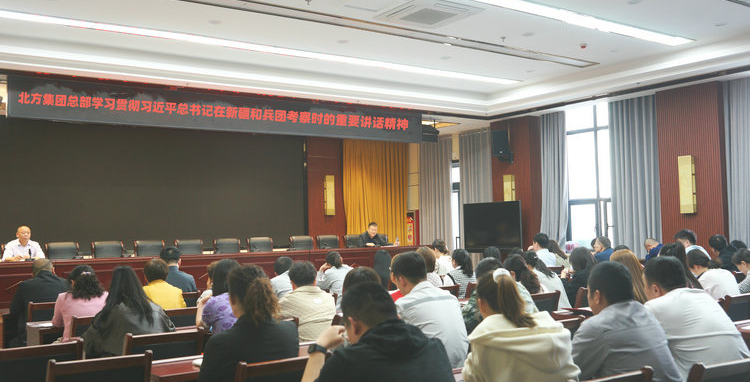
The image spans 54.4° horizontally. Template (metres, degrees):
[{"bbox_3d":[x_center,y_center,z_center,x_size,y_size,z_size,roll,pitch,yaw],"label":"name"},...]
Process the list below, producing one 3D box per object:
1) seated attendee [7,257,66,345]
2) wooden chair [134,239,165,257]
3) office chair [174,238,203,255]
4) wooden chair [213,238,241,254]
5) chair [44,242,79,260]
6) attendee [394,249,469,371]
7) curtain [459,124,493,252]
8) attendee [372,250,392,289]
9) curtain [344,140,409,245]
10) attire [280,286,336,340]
[{"bbox_3d":[-2.903,1.229,6.304,0.520,1.295,0.750,1,-3,-34],"label":"seated attendee"},{"bbox_3d":[-3.251,1.252,10.810,0.580,1.020,0.600,1,-3,-35],"label":"wooden chair"},{"bbox_3d":[-2.843,1.250,11.477,0.560,1.000,0.600,1,-3,-34],"label":"office chair"},{"bbox_3d":[-2.098,1.186,10.821,0.530,1.000,0.600,1,-3,-36],"label":"wooden chair"},{"bbox_3d":[-4.003,1.162,9.453,0.530,1.000,0.600,1,-3,-36],"label":"chair"},{"bbox_3d":[0.294,1.064,4.413,0.540,1.360,0.820,1,-3,-35],"label":"attendee"},{"bbox_3d":[1.954,0.481,14.240,0.200,3.385,0.957,1,-3,-34],"label":"curtain"},{"bbox_3d":[0.069,1.328,8.641,0.460,1.270,0.750,1,-3,-35],"label":"attendee"},{"bbox_3d":[0.030,0.401,15.165,1.653,2.950,0.200,1,-3,-36],"label":"curtain"},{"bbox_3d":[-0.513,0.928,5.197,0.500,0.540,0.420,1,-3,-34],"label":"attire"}]

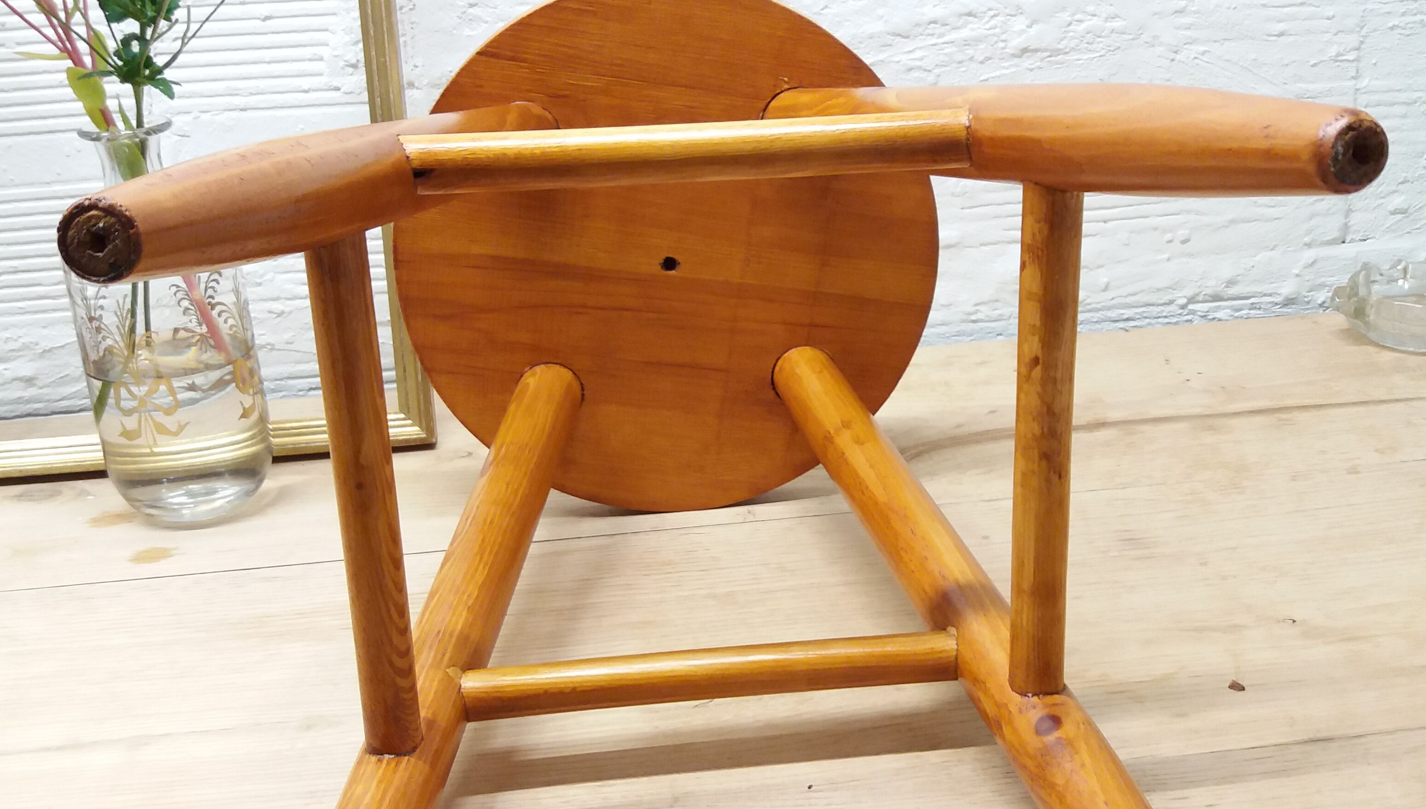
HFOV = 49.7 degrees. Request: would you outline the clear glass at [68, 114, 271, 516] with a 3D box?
[{"bbox_3d":[-0.310,-0.047,0.856,0.095,0.212,0.095,-3,20,0],"label":"clear glass"}]

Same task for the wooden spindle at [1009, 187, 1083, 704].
[{"bbox_3d":[0.114,0.018,0.526,0.021,0.188,0.021,-3,20,0],"label":"wooden spindle"}]

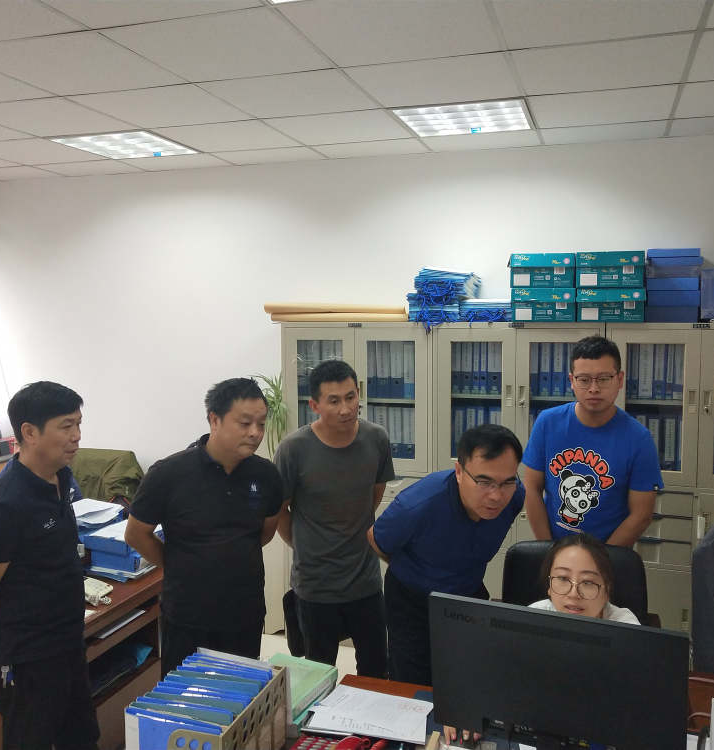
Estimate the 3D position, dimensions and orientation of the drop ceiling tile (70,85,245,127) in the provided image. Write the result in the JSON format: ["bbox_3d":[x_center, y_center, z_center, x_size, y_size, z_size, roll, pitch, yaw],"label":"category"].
[{"bbox_3d":[-0.830,-1.164,3.744,0.600,0.020,0.618,1,3,18],"label":"drop ceiling tile"}]

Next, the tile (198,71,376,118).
[{"bbox_3d":[-0.257,-1.126,3.471,0.590,0.020,0.590,1,3,19],"label":"tile"}]

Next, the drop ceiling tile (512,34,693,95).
[{"bbox_3d":[0.872,-1.105,3.092,0.590,0.020,0.590,1,3,19],"label":"drop ceiling tile"}]

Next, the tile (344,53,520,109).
[{"bbox_3d":[0.311,-1.145,3.373,0.600,0.020,0.618,1,3,18],"label":"tile"}]

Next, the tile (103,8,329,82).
[{"bbox_3d":[-0.454,-1.126,2.981,0.606,0.018,0.635,1,4,18],"label":"tile"}]

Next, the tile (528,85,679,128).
[{"bbox_3d":[1.073,-1.169,3.774,0.600,0.020,0.618,1,3,18],"label":"tile"}]

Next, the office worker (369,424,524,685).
[{"bbox_3d":[0.265,0.820,2.500,0.470,1.430,0.660,-2,3,-29],"label":"office worker"}]

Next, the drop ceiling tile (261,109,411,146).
[{"bbox_3d":[-0.069,-1.201,4.203,0.605,0.018,0.630,1,4,18],"label":"drop ceiling tile"}]

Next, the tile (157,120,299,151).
[{"bbox_3d":[-0.628,-1.165,4.220,0.590,0.020,0.590,1,3,19],"label":"tile"}]

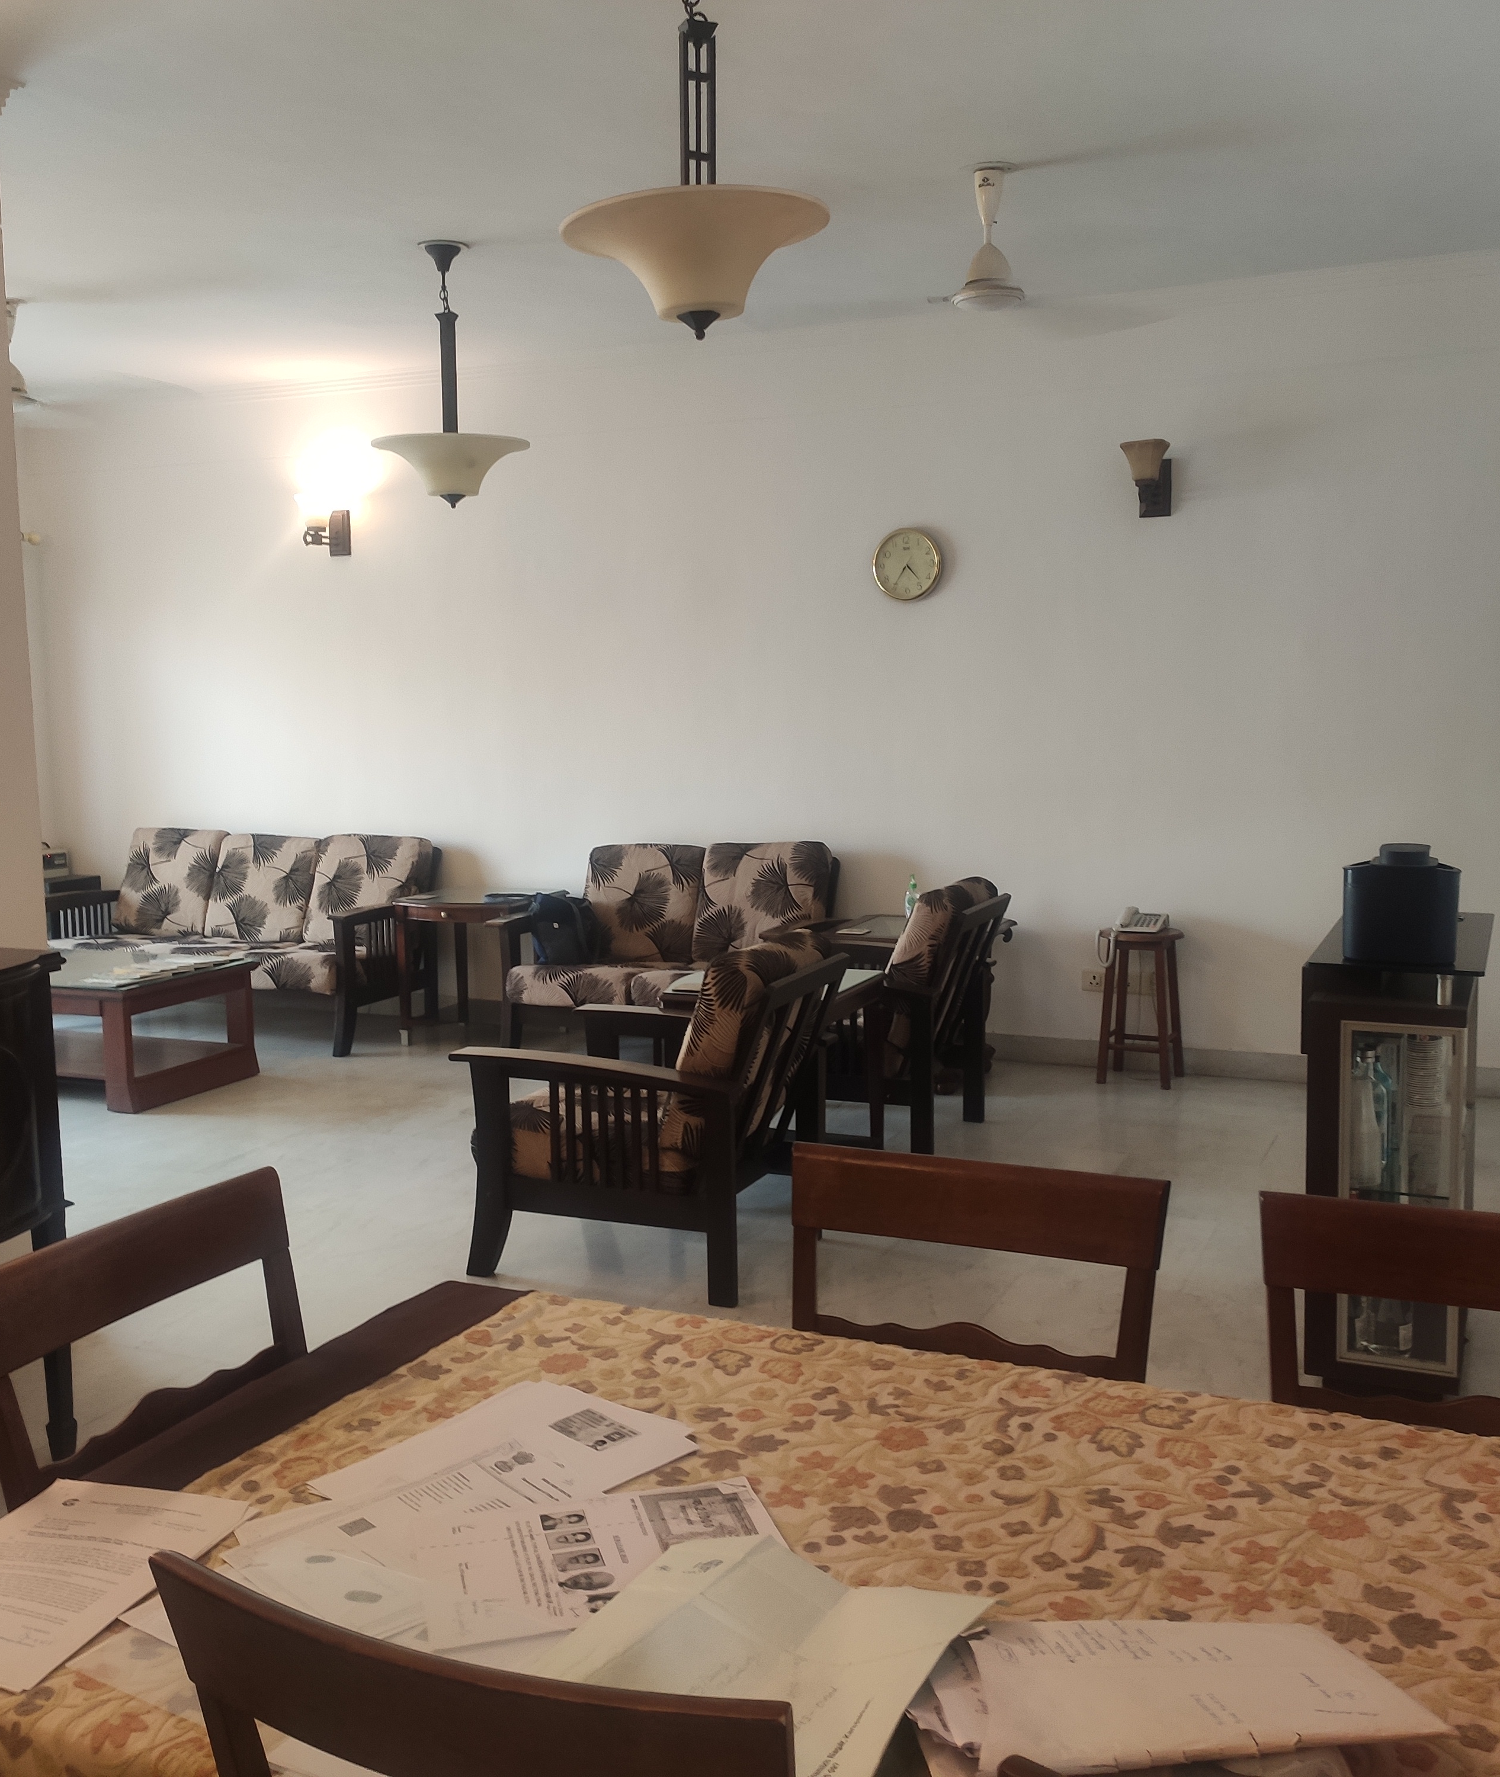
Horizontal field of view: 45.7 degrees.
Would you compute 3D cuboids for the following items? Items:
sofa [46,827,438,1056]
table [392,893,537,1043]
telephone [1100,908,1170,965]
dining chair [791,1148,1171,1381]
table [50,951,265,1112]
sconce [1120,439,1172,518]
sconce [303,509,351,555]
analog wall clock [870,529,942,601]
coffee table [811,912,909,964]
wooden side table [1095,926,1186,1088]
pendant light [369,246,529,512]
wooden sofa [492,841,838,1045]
[{"bbox_3d":[-2.311,0.197,7.896,1.834,0.849,0.772,2,7,24],"label":"sofa"},{"bbox_3d":[-1.131,0.348,7.506,0.557,0.594,0.512,2,7,24],"label":"table"},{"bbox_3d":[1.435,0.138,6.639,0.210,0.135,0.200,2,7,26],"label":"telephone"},{"bbox_3d":[0.157,0.804,1.879,0.460,0.930,0.520,2,7,26],"label":"dining chair"},{"bbox_3d":[-2.623,0.530,6.991,1.200,0.460,0.770,2,7,26],"label":"table"},{"bbox_3d":[1.415,-1.454,6.309,0.175,0.252,0.233,2,7,24],"label":"sconce"},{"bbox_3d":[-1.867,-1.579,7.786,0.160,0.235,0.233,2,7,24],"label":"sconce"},{"bbox_3d":[0.624,-1.275,7.012,0.290,0.290,0.045,2,7,26],"label":"analog wall clock"},{"bbox_3d":[0.603,0.436,6.597,0.609,0.561,0.691,2,7,24],"label":"coffee table"},{"bbox_3d":[1.471,0.445,6.680,0.315,0.565,0.315,2,7,26],"label":"wooden side table"},{"bbox_3d":[-0.970,-1.644,5.734,0.510,0.835,0.510,-1,6,0],"label":"pendant light"},{"bbox_3d":[-0.293,0.268,7.200,1.300,0.860,0.850,2,7,26],"label":"wooden sofa"}]

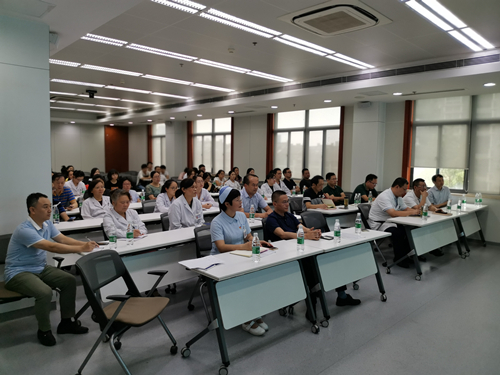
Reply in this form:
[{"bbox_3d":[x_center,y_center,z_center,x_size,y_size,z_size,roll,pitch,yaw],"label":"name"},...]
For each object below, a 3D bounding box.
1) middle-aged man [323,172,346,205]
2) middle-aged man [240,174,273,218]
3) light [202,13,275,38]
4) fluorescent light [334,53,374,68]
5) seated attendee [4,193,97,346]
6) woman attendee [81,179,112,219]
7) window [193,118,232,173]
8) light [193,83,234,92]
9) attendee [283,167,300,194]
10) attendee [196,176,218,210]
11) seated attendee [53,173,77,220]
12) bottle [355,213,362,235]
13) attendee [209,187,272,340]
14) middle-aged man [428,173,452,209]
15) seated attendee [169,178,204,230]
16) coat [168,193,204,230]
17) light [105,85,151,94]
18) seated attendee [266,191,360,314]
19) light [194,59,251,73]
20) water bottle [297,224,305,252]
[{"bbox_3d":[1.507,0.411,6.639,0.560,1.320,0.800,-3,7,-40],"label":"middle-aged man"},{"bbox_3d":[0.074,0.495,5.281,0.820,1.340,0.540,5,6,38],"label":"middle-aged man"},{"bbox_3d":[-0.113,-1.920,4.464,1.110,0.060,0.085,-4,7,-44],"label":"light"},{"bbox_3d":[1.743,-2.102,6.199,1.193,0.070,0.114,-4,7,-44],"label":"fluorescent light"},{"bbox_3d":[-1.763,0.686,3.252,0.840,1.250,0.540,2,5,14],"label":"seated attendee"},{"bbox_3d":[-1.996,0.528,5.127,0.800,1.250,0.500,4,6,36],"label":"woman attendee"},{"bbox_3d":[-1.340,-1.516,13.627,0.120,1.920,2.400,-4,7,-43],"label":"window"},{"bbox_3d":[-0.792,-2.298,8.662,1.178,0.060,0.205,-4,7,-44],"label":"light"},{"bbox_3d":[0.900,0.251,8.312,0.550,1.320,0.800,-4,7,-43],"label":"attendee"},{"bbox_3d":[-0.686,0.428,6.122,0.500,1.230,0.740,-4,7,-44],"label":"attendee"},{"bbox_3d":[-2.402,0.507,4.799,0.820,1.340,0.540,5,7,41],"label":"seated attendee"},{"bbox_3d":[1.199,0.393,4.158,0.066,0.228,0.066,-4,7,-44],"label":"bottle"},{"bbox_3d":[-0.119,0.636,3.479,0.500,1.285,0.700,-4,7,-44],"label":"attendee"},{"bbox_3d":[3.364,0.441,6.756,0.550,1.310,0.780,-1,5,-21],"label":"middle-aged man"},{"bbox_3d":[-0.713,0.560,4.606,0.800,1.310,0.500,4,6,31],"label":"seated attendee"},{"bbox_3d":[-0.747,0.418,4.615,0.520,0.690,0.500,4,6,31],"label":"coat"},{"bbox_3d":[-3.016,-2.455,9.379,1.153,0.070,0.269,-4,7,-44],"label":"light"},{"bbox_3d":[0.573,0.661,4.026,0.820,1.250,0.700,6,7,42],"label":"seated attendee"},{"bbox_3d":[-0.444,-2.106,6.529,1.125,0.060,0.190,-4,7,-44],"label":"light"},{"bbox_3d":[0.459,0.467,3.395,0.066,0.243,0.066,1,5,0],"label":"water bottle"}]

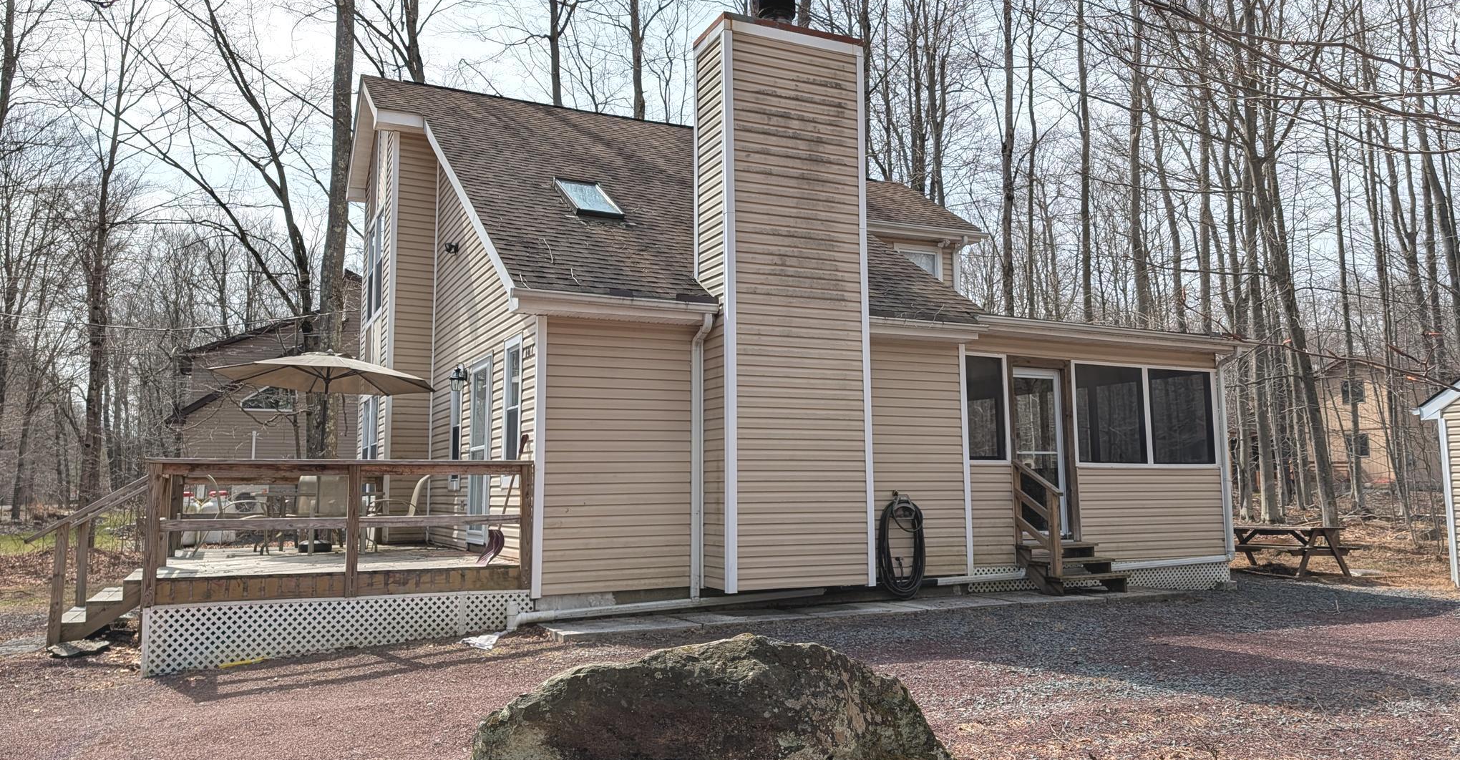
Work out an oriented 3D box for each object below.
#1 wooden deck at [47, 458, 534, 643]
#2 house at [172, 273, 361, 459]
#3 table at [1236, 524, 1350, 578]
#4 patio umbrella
[{"bbox_3d":[-4.441,1.622,10.578,3.670,1.480,4.390,2,-6,-26],"label":"wooden deck"},{"bbox_3d":[-13.516,0.722,33.383,8.700,8.500,9.500,2,-7,-28],"label":"house"},{"bbox_3d":[8.508,2.635,15.747,1.480,0.740,1.830,2,-6,-26],"label":"table"},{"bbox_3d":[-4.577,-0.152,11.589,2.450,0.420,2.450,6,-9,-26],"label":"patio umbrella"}]

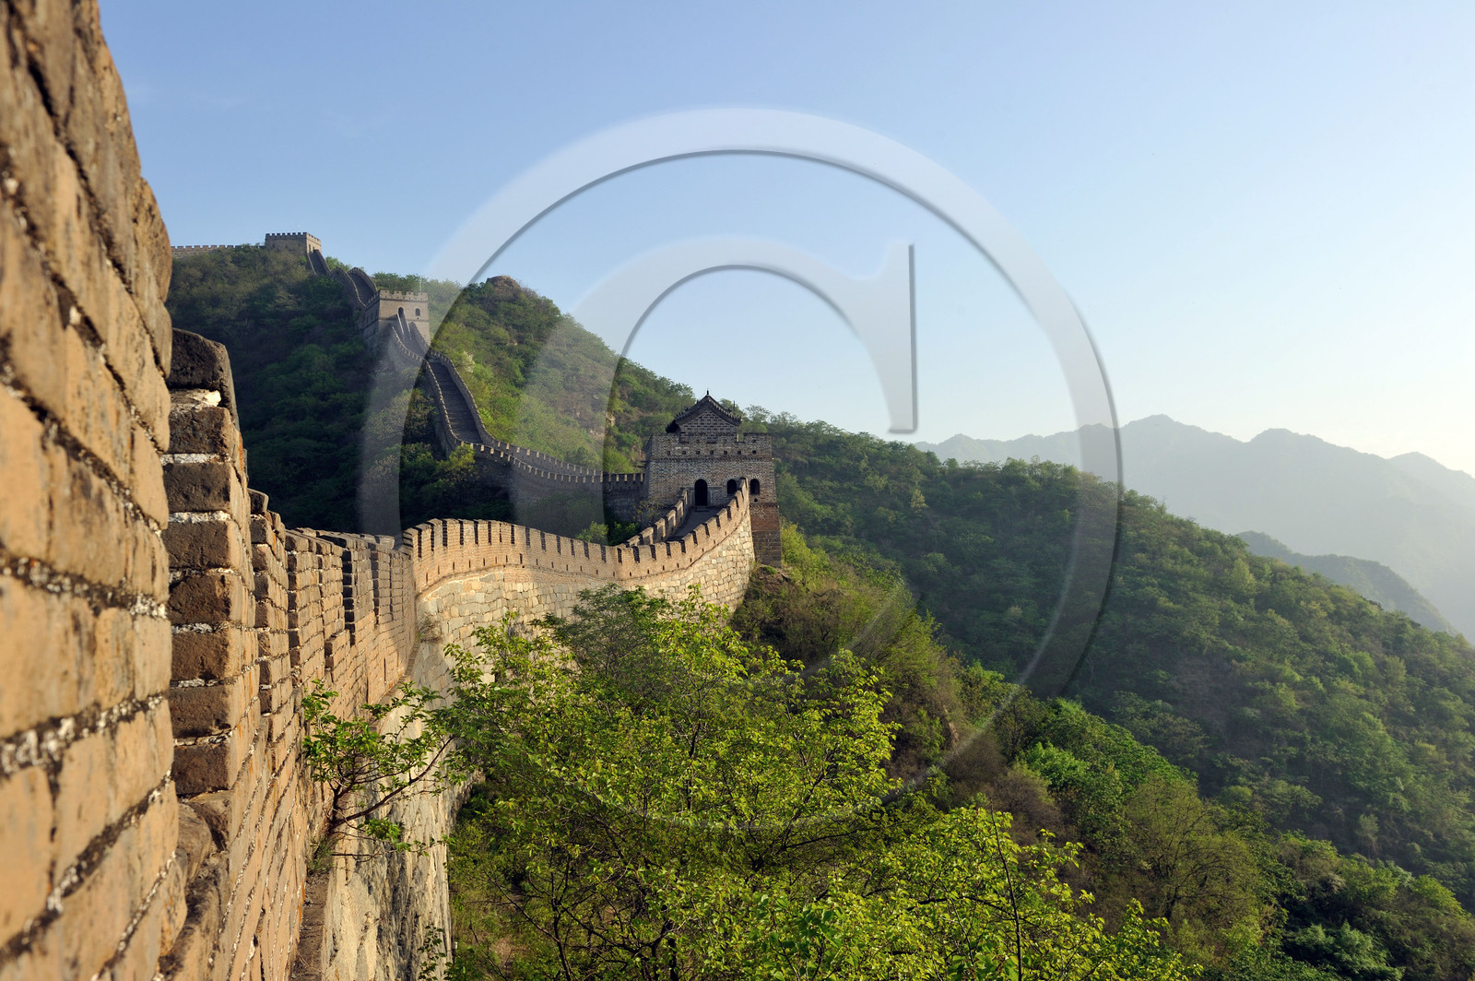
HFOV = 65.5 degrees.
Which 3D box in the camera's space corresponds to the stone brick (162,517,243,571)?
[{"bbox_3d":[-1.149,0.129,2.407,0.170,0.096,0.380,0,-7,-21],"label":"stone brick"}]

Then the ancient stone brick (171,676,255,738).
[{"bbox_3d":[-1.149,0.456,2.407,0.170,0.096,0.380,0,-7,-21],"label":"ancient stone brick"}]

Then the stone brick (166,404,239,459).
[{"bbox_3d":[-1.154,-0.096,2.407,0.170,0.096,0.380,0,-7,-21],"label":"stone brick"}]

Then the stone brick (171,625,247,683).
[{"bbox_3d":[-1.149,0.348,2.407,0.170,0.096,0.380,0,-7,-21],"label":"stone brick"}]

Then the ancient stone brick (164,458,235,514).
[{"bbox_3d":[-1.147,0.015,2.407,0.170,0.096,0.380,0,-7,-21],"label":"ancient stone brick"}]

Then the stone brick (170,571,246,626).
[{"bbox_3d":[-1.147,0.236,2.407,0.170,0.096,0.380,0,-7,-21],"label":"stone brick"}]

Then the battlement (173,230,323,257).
[{"bbox_3d":[-138.875,-68.770,325.000,41.000,6.500,8.500,-1,-1,9],"label":"battlement"}]

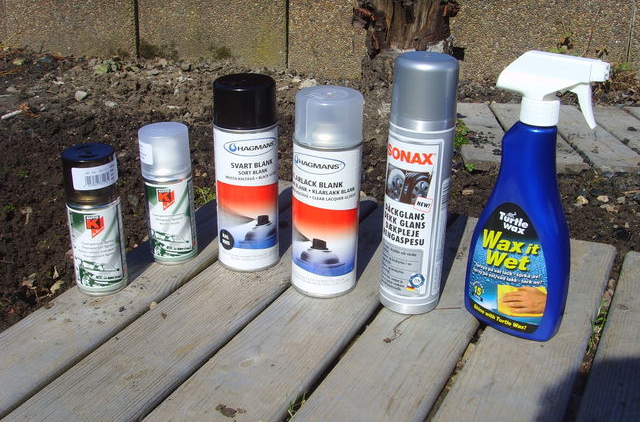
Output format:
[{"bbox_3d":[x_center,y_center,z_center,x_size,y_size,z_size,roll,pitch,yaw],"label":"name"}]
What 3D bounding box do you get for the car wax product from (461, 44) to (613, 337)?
[{"bbox_3d":[0.191,-0.012,0.652,0.095,0.261,0.057,13,28,25],"label":"car wax product"}]

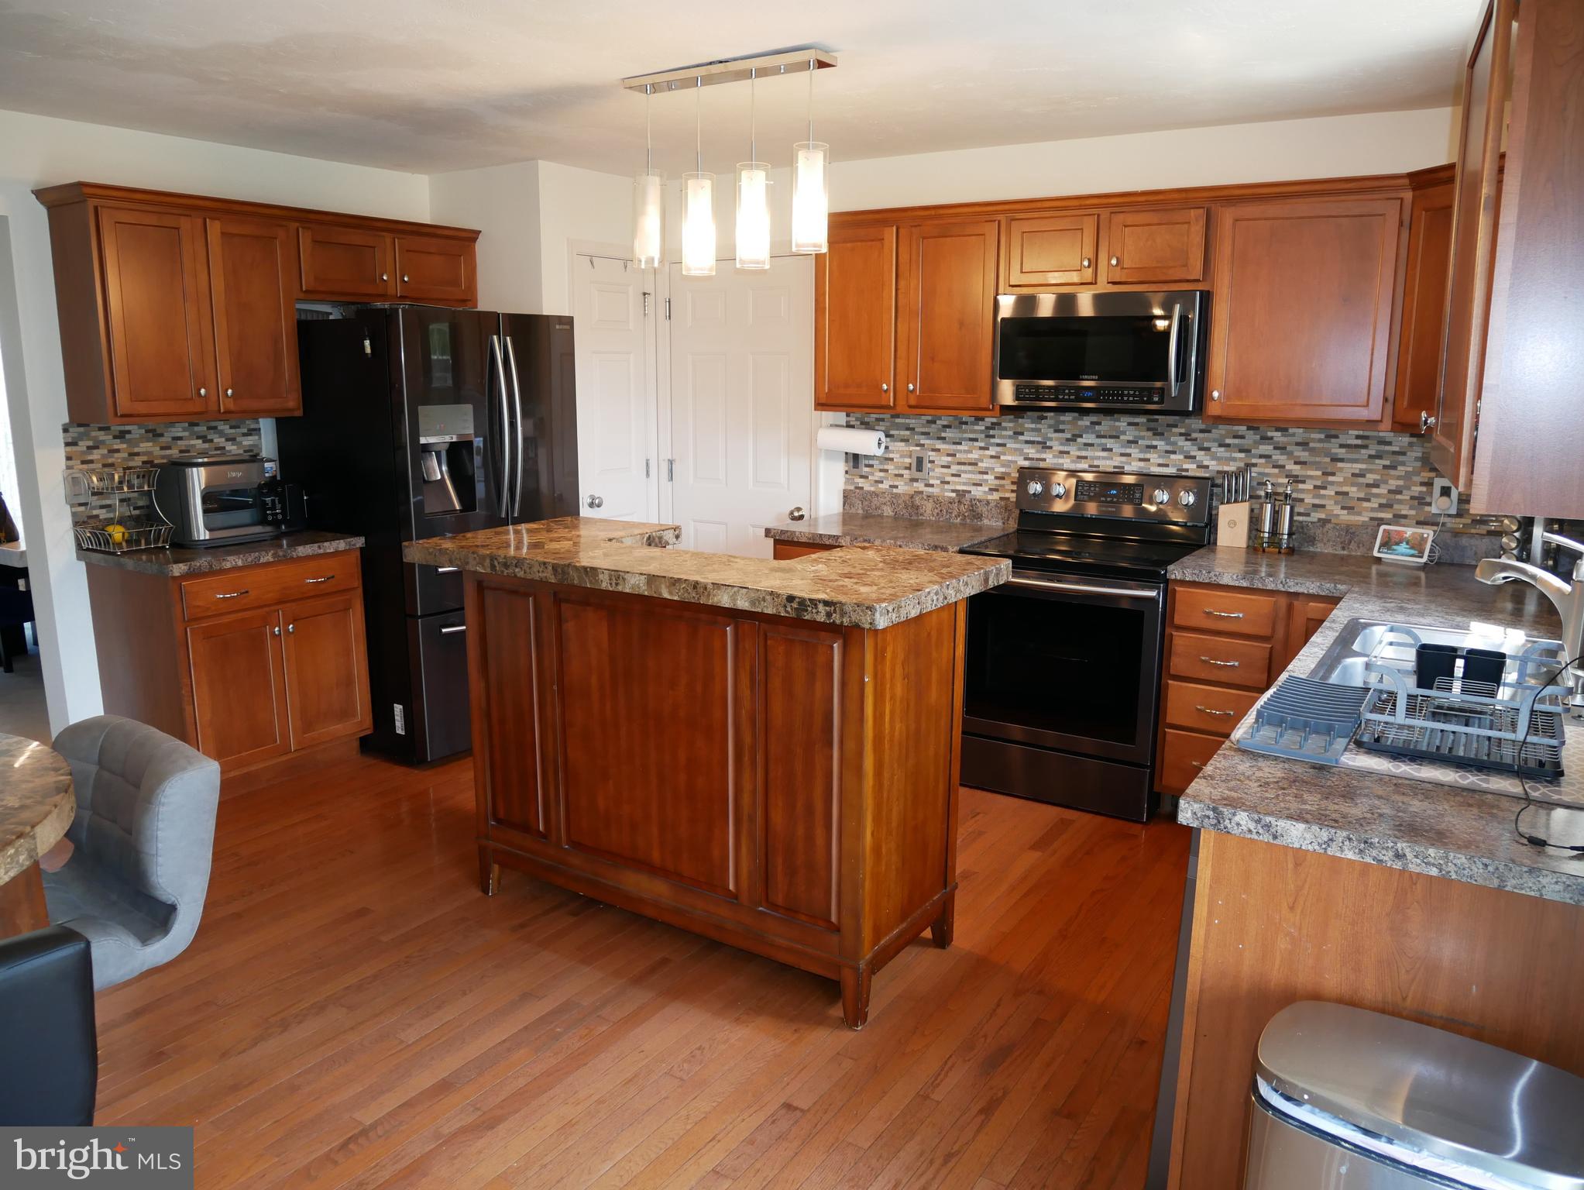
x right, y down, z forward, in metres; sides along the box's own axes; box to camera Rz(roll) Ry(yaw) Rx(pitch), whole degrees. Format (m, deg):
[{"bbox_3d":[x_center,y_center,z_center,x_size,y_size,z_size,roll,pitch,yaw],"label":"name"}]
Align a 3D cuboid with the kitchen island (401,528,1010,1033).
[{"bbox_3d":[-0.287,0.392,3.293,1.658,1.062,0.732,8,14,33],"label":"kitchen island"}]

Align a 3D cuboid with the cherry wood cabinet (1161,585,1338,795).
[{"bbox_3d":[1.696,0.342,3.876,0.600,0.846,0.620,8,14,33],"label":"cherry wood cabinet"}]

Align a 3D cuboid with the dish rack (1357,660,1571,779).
[{"bbox_3d":[1.230,0.179,2.006,0.307,0.152,0.375,8,14,33],"label":"dish rack"}]

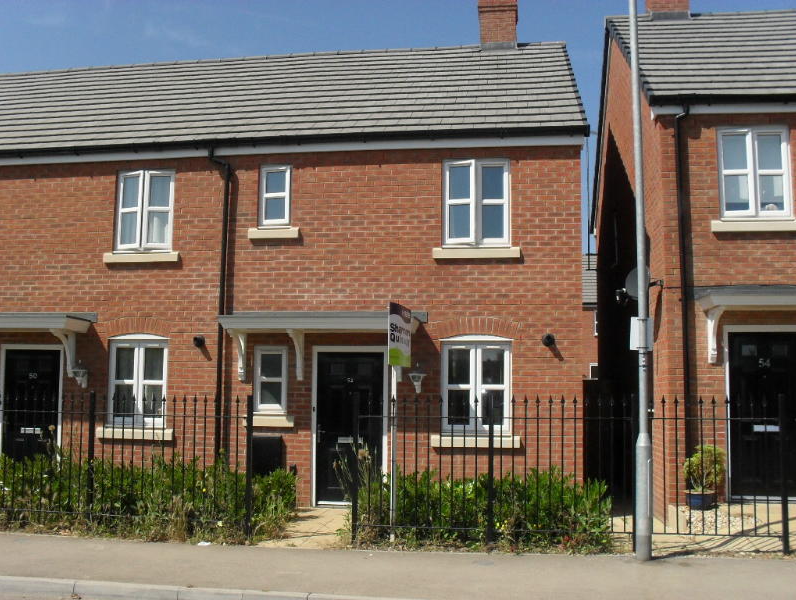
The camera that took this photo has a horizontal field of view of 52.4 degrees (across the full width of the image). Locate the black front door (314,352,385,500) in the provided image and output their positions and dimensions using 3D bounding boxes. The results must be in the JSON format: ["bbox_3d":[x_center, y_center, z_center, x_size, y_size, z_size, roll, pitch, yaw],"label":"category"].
[{"bbox_3d":[-0.634,1.673,10.598,0.904,1.966,0.070,0,-5,9],"label":"black front door"}]

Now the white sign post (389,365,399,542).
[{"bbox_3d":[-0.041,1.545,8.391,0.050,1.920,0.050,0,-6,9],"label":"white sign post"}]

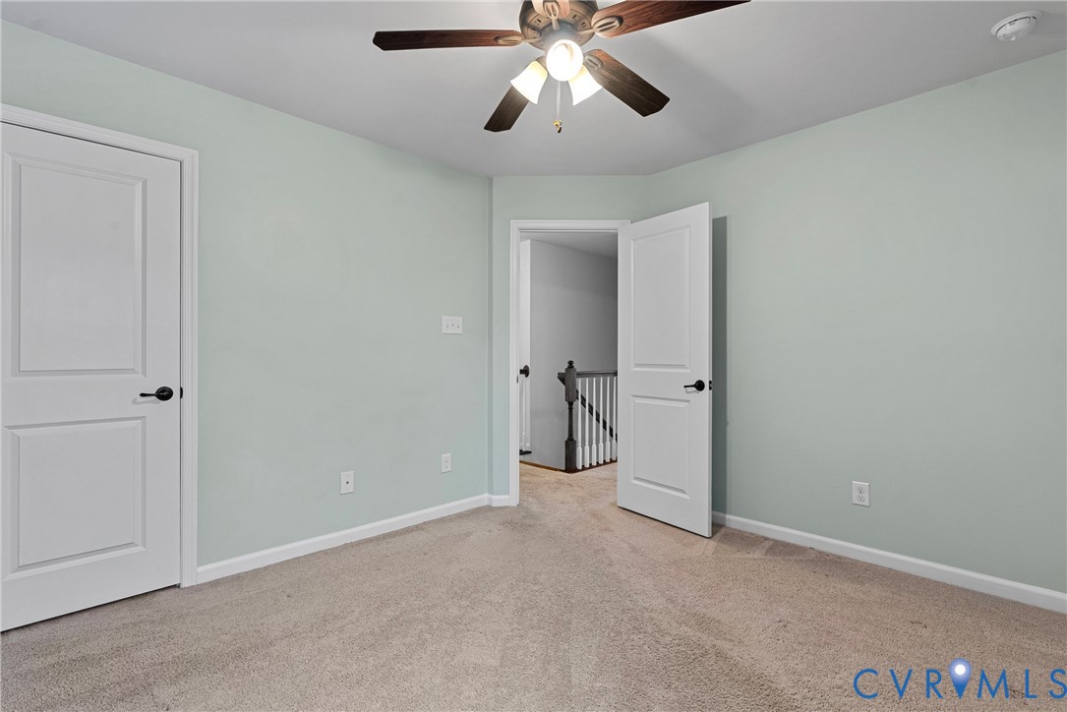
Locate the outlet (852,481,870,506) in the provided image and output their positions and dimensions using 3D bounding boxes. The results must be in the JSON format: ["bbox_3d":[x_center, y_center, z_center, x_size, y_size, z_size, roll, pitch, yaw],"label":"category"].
[{"bbox_3d":[1.759,0.745,2.547,0.010,0.123,0.080,0,0,-45],"label":"outlet"}]

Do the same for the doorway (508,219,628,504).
[{"bbox_3d":[0.274,0.052,3.545,0.880,2.090,0.150,0,0,0],"label":"doorway"}]

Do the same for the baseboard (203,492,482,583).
[{"bbox_3d":[-0.982,1.058,2.888,1.760,0.083,0.016,0,0,-44],"label":"baseboard"}]

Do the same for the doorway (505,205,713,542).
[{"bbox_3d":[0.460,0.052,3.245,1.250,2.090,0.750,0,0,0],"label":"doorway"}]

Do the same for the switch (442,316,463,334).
[{"bbox_3d":[-0.559,-0.216,3.291,0.168,0.124,0.014,0,0,-44],"label":"switch"}]

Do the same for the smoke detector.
[{"bbox_3d":[1.914,-1.303,1.879,0.142,0.040,0.142,0,0,-45],"label":"smoke detector"}]

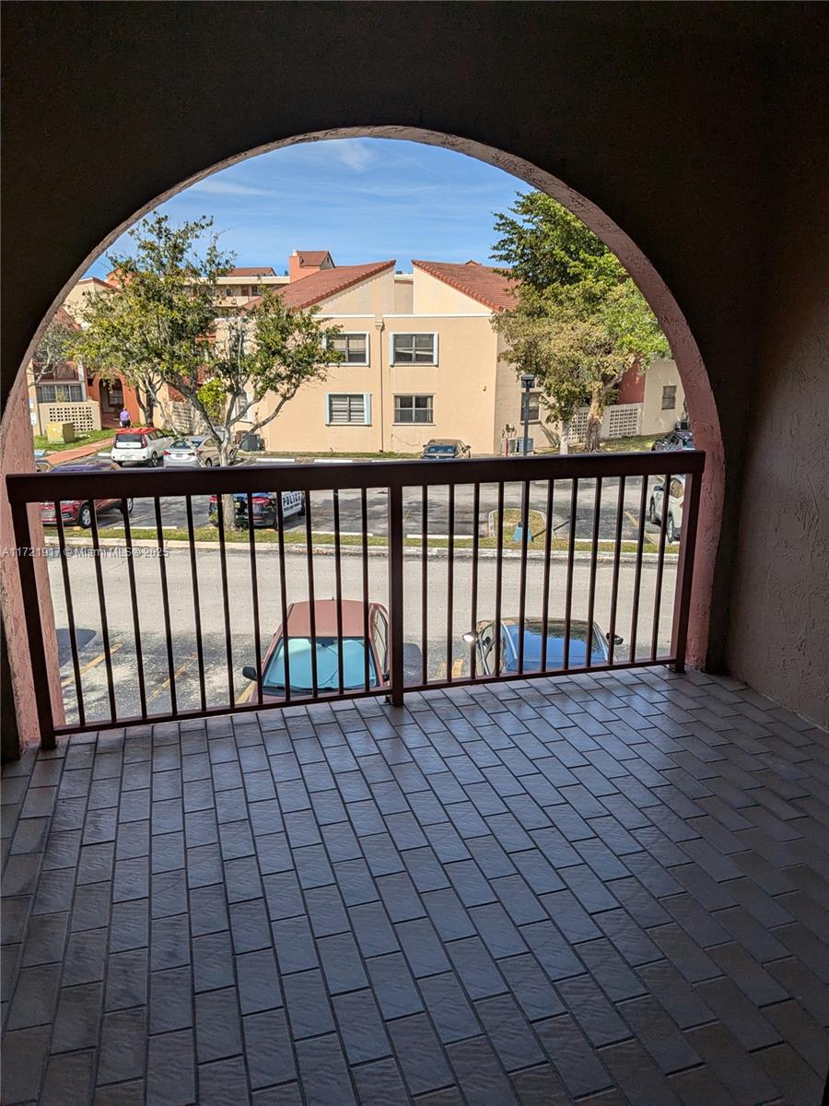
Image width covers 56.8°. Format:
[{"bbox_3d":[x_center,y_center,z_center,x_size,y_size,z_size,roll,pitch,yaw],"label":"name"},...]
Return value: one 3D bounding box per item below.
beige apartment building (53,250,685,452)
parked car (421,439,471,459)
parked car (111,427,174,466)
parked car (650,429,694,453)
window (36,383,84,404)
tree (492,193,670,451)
[{"bbox_3d":[-2.800,-11.810,45.287,37.000,10.000,18.000,1,14,5],"label":"beige apartment building"},{"bbox_3d":[1.324,-4.163,32.466,1.820,1.460,4.650,2,14,6],"label":"parked car"},{"bbox_3d":[-12.546,-4.974,35.459,1.800,1.610,4.150,0,14,0],"label":"parked car"},{"bbox_3d":[12.204,-4.720,34.594,1.820,1.480,4.600,1,14,3],"label":"parked car"},{"bbox_3d":[-22.398,-10.025,48.521,2.950,1.350,0.150,-10,17,-34],"label":"window"},{"bbox_3d":[8.149,-10.642,36.507,8.900,11.800,8.600,1,14,5],"label":"tree"}]

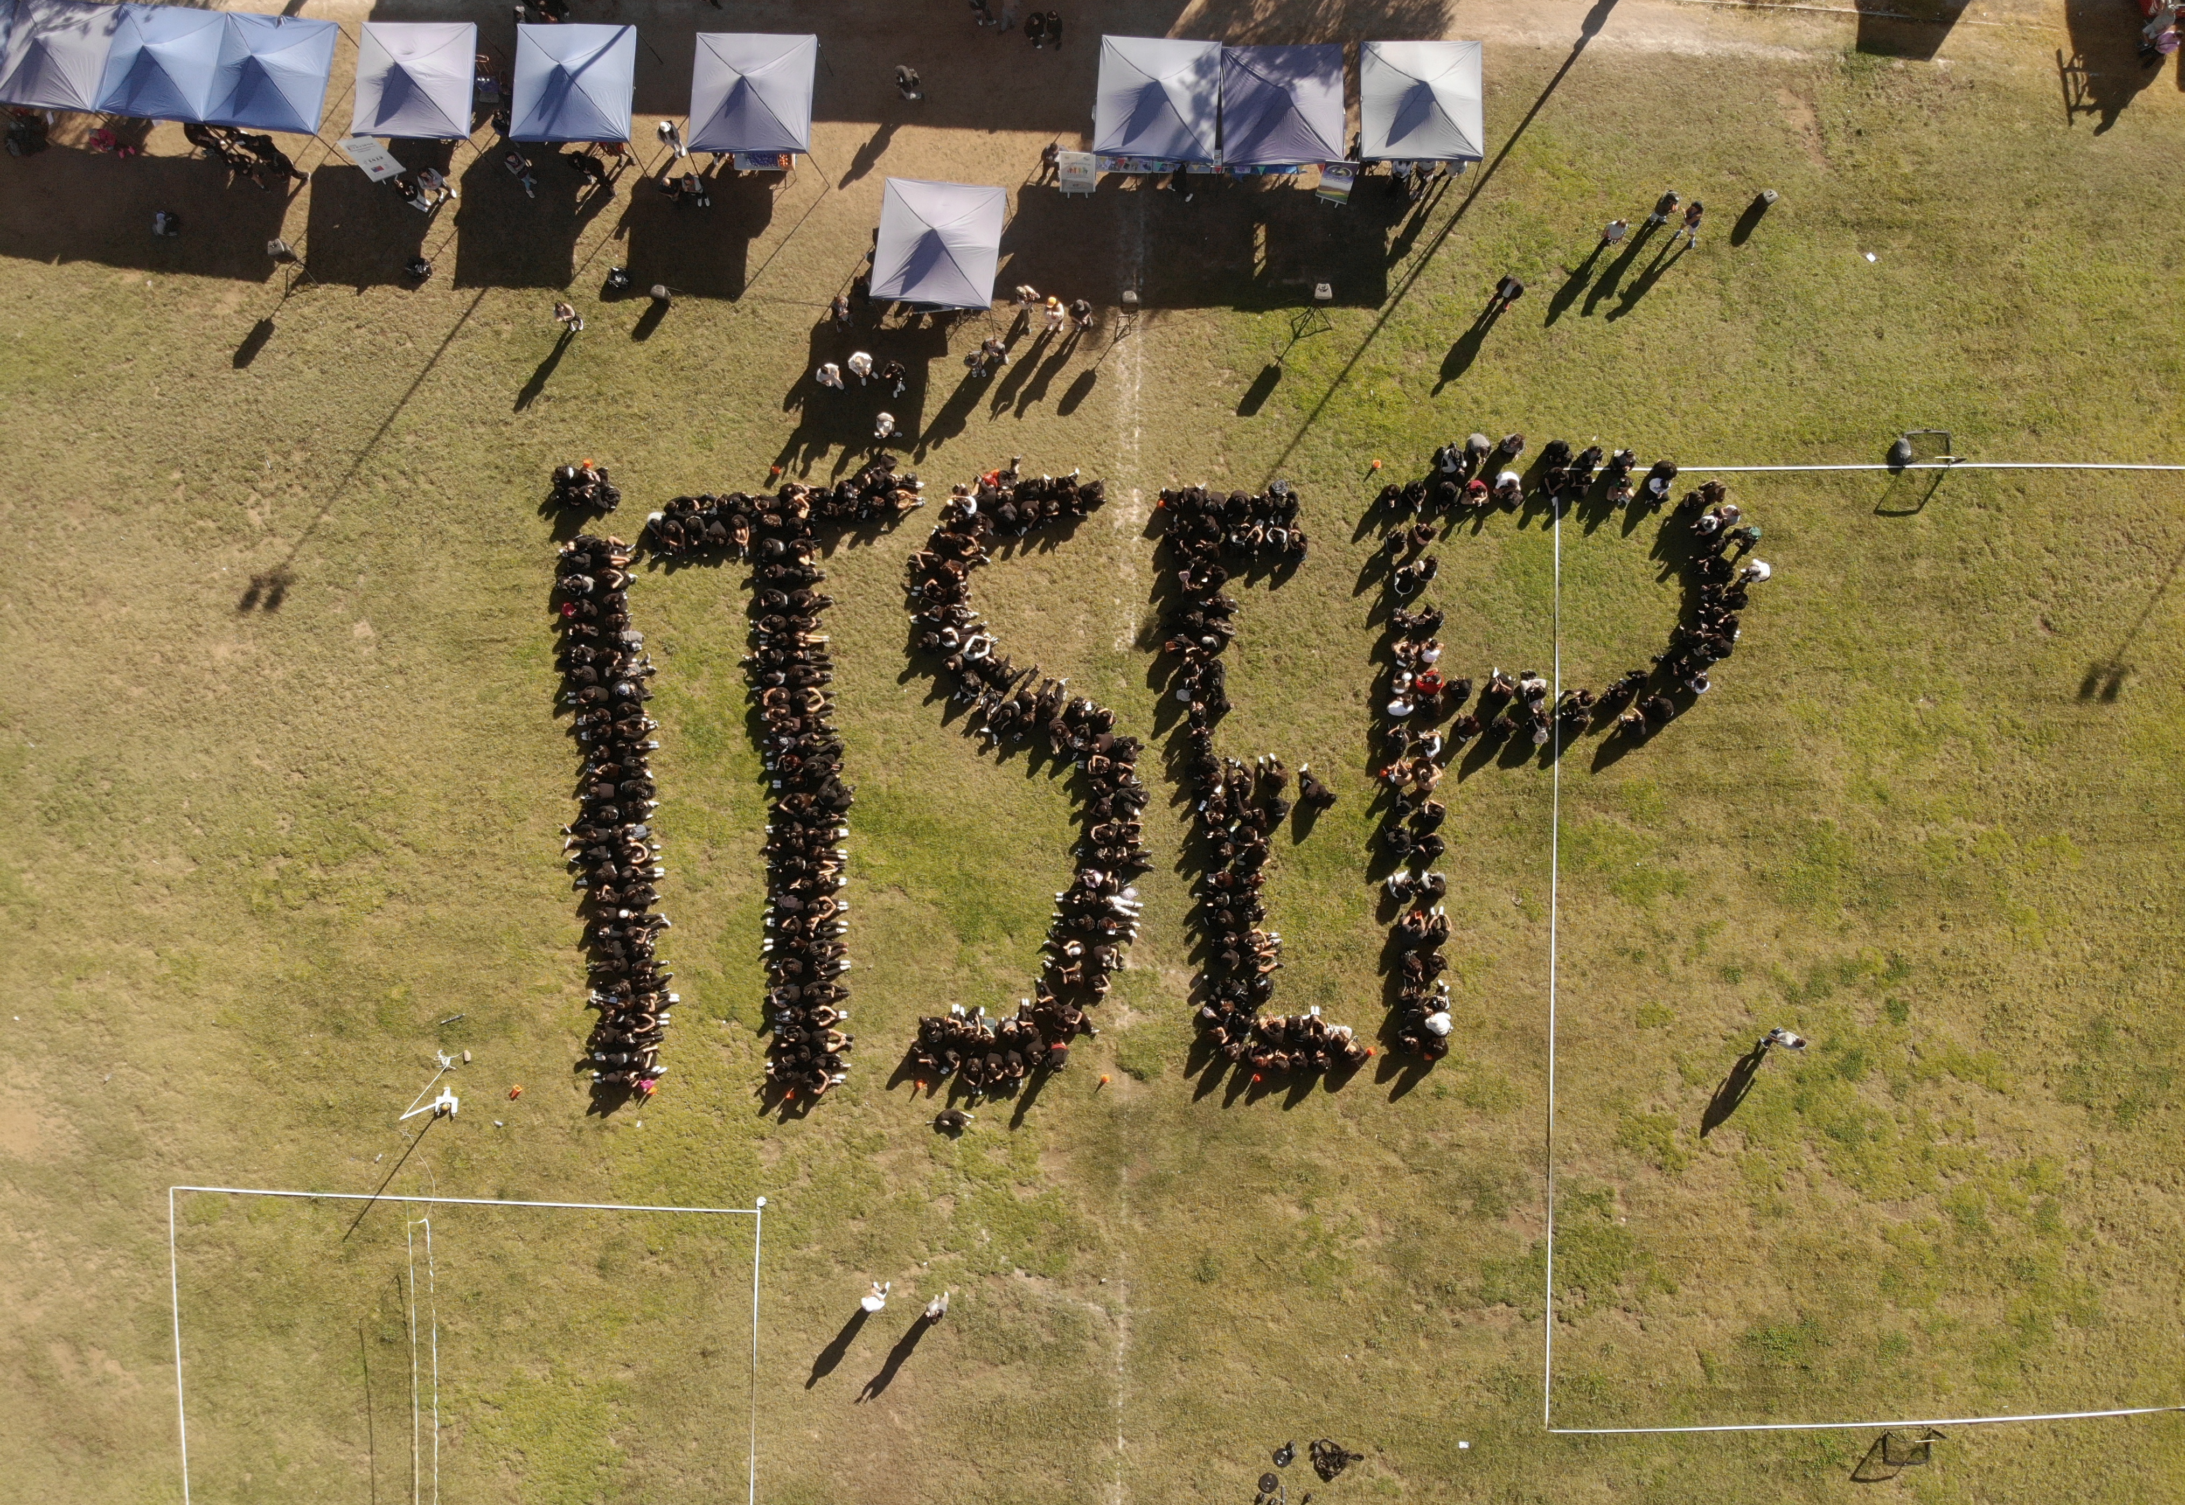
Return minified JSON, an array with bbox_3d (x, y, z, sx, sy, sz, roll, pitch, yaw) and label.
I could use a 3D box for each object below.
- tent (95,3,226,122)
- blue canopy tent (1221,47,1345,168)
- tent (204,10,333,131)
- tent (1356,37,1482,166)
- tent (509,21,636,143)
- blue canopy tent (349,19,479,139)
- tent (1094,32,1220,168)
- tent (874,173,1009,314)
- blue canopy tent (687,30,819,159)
[{"bbox_3d":[-24.115,-17.957,40.006,3.000,3.030,3.000,10,87,4],"label":"tent"},{"bbox_3d":[4.784,-16.122,38.342,3.000,3.030,3.000,0,87,3],"label":"blue canopy tent"},{"bbox_3d":[-21.245,-17.583,39.830,3.000,3.030,3.000,10,87,4],"label":"tent"},{"bbox_3d":[8.209,-16.153,38.159,3.000,3.030,3.000,0,87,3],"label":"tent"},{"bbox_3d":[-13.266,-17.148,39.374,3.000,3.030,3.000,3,87,3],"label":"tent"},{"bbox_3d":[-17.431,-17.300,39.607,3.000,3.030,3.000,3,87,3],"label":"blue canopy tent"},{"bbox_3d":[1.685,-16.359,38.522,3.000,3.030,3.000,4,87,3],"label":"tent"},{"bbox_3d":[-3.824,-12.773,38.611,3.000,3.030,3.000,7,87,3],"label":"tent"},{"bbox_3d":[-8.601,-16.756,39.100,3.000,3.030,3.000,3,87,3],"label":"blue canopy tent"}]

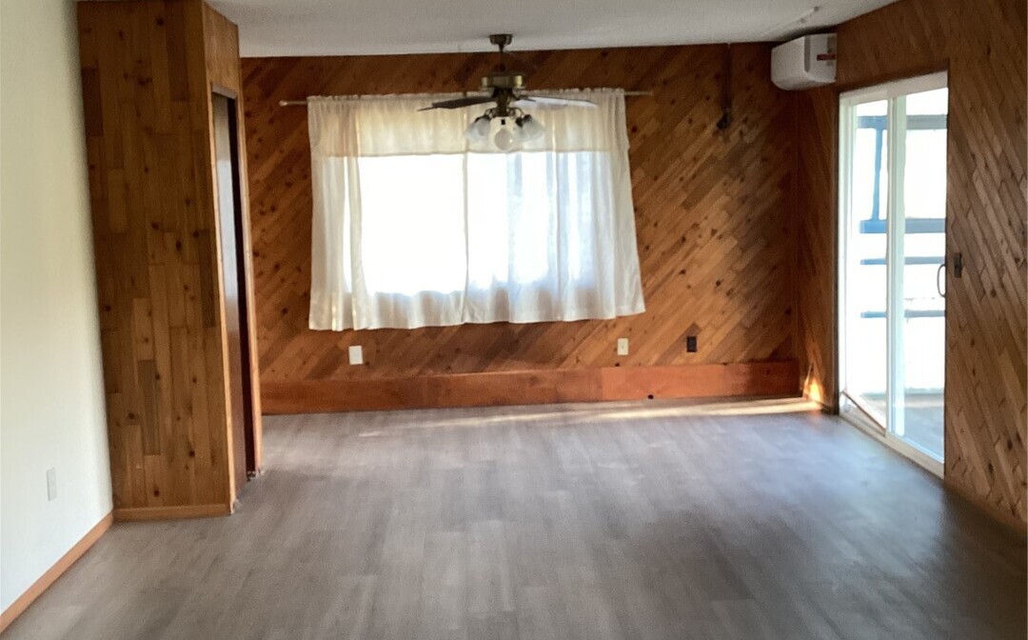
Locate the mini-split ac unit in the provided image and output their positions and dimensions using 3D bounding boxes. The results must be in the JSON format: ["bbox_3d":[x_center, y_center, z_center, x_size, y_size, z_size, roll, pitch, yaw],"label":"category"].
[{"bbox_3d":[1.863,-1.653,7.947,0.213,0.295,0.790,-2,7,-2],"label":"mini-split ac unit"}]

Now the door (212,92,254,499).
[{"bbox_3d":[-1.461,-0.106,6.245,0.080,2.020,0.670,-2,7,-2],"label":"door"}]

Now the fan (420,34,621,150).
[{"bbox_3d":[-0.049,-1.377,7.449,1.200,0.680,1.170,-2,7,-2],"label":"fan"}]

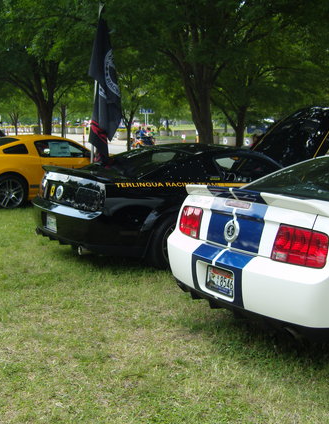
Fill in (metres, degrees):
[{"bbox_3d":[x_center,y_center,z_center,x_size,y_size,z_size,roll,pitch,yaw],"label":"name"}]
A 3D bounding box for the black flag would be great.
[{"bbox_3d":[-0.847,-1.682,7.739,0.470,2.010,0.300,2,9,6],"label":"black flag"}]

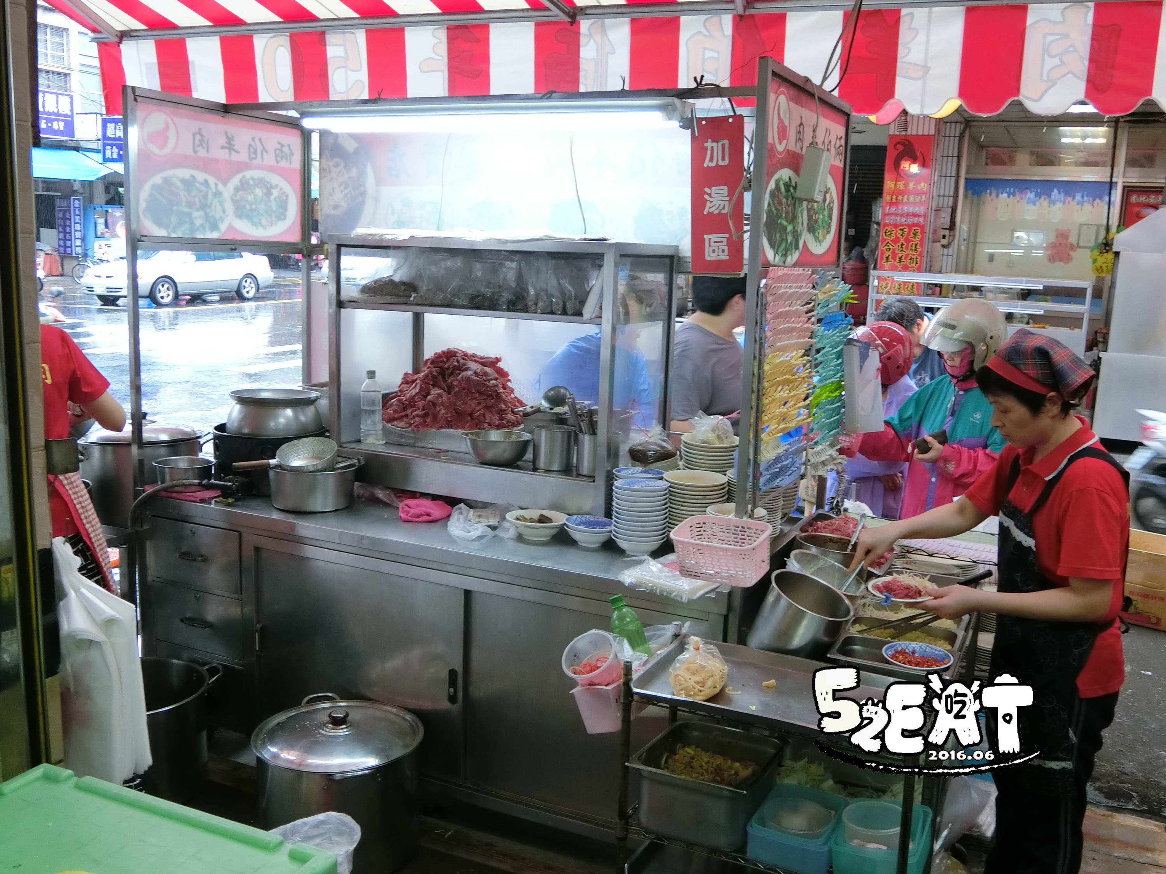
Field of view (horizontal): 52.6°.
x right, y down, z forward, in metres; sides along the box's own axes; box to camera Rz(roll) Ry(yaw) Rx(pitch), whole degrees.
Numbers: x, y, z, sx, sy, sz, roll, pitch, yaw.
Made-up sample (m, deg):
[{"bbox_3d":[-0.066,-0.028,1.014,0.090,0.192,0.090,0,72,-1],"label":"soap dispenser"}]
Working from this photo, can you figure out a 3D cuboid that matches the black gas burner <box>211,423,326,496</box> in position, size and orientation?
[{"bbox_3d":[-0.967,0.061,3.645,0.360,0.175,0.375,2,9,0],"label":"black gas burner"}]

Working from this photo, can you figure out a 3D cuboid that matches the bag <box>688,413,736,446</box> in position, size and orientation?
[{"bbox_3d":[0.344,-0.018,3.170,0.125,0.095,0.120,7,11,27],"label":"bag"}]

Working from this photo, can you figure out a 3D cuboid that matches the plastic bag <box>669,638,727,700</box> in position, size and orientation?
[{"bbox_3d":[0.220,0.439,2.250,0.115,0.115,0.110,7,11,27],"label":"plastic bag"}]

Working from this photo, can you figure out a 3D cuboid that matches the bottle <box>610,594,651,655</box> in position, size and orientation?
[{"bbox_3d":[0.130,0.468,2.700,0.066,0.225,0.066,-17,9,26],"label":"bottle"}]

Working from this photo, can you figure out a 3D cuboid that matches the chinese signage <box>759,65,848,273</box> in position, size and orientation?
[{"bbox_3d":[0.615,-0.699,3.220,0.035,0.460,0.830,6,10,25],"label":"chinese signage"}]

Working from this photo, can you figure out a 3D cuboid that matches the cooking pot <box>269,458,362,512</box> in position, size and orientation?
[{"bbox_3d":[-0.882,0.155,3.899,0.310,0.135,0.290,2,9,0],"label":"cooking pot"}]

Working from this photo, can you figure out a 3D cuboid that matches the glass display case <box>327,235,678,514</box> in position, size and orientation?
[{"bbox_3d":[-0.298,-0.260,4.229,1.100,0.875,0.540,6,10,25],"label":"glass display case"}]

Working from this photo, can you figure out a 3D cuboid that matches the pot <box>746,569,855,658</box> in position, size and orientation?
[{"bbox_3d":[0.461,0.400,2.525,0.186,0.150,0.186,30,21,21],"label":"pot"}]

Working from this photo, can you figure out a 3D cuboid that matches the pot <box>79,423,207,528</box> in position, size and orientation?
[{"bbox_3d":[-1.629,0.121,4.348,0.450,0.345,0.420,2,9,0],"label":"pot"}]

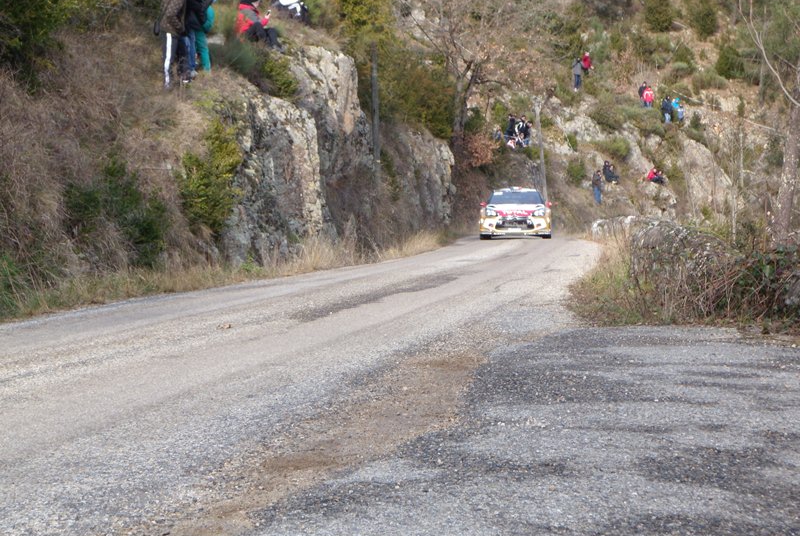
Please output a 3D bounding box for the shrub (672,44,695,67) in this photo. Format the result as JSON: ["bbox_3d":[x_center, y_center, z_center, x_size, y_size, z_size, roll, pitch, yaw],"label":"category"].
[{"bbox_3d":[16.267,-12.150,111.000,1.350,1.250,1.200,-1,2,0],"label":"shrub"}]

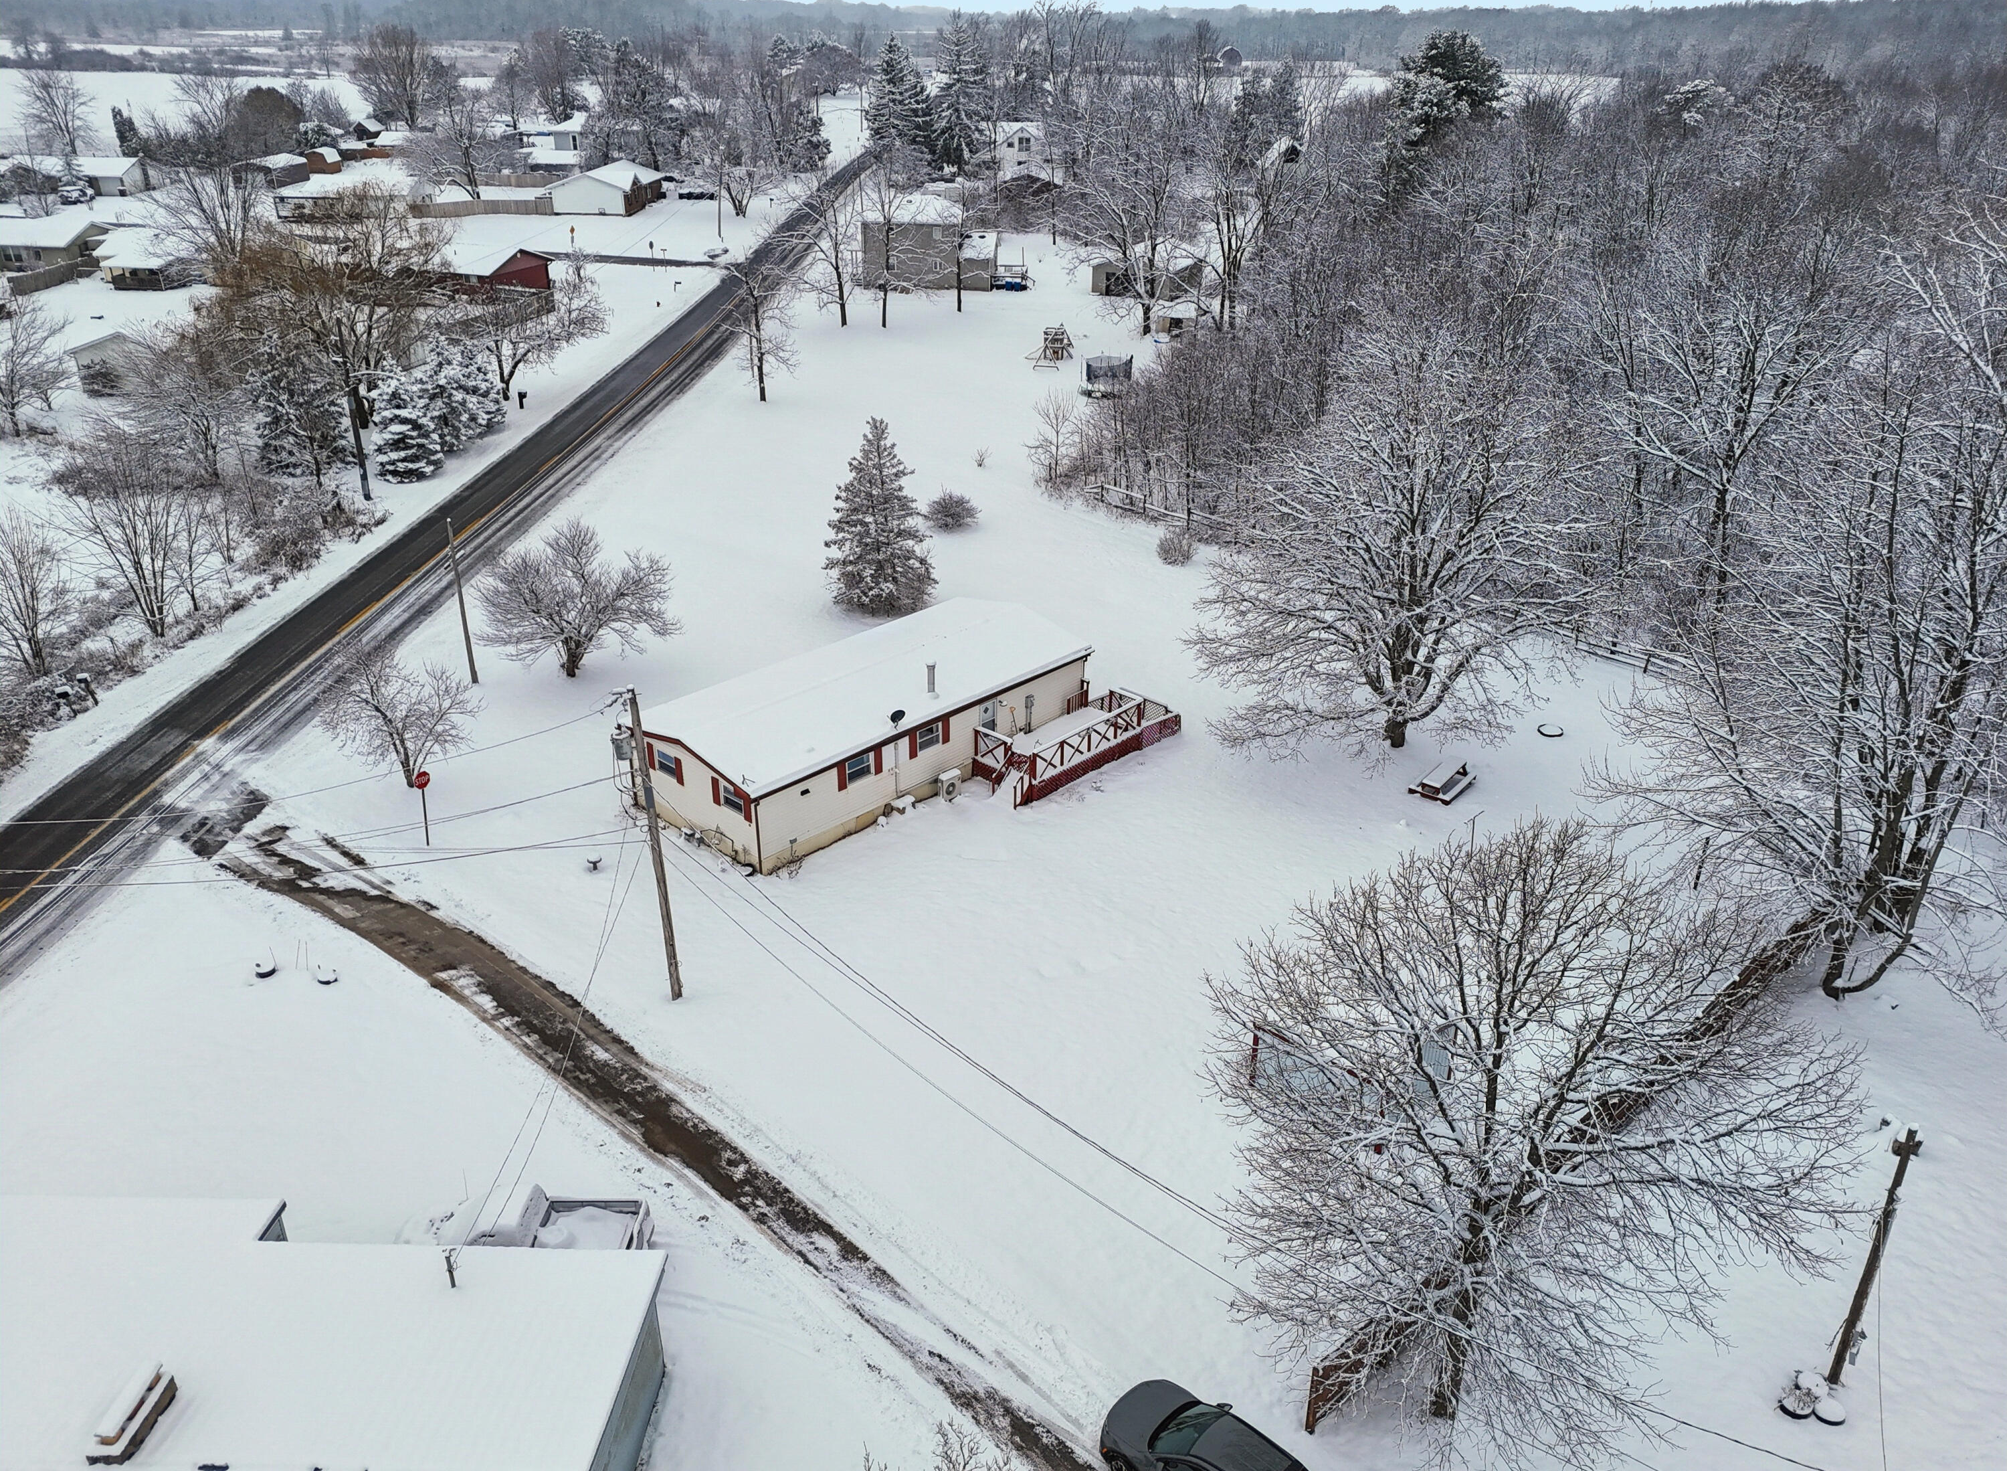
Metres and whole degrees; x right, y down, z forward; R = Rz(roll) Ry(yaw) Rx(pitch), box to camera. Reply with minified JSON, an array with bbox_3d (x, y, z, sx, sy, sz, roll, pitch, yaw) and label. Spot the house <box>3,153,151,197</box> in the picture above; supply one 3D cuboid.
[{"bbox_3d":[-139.507,-84.398,209.115,18.720,5.330,9.020,0,27,0],"label":"house"}]

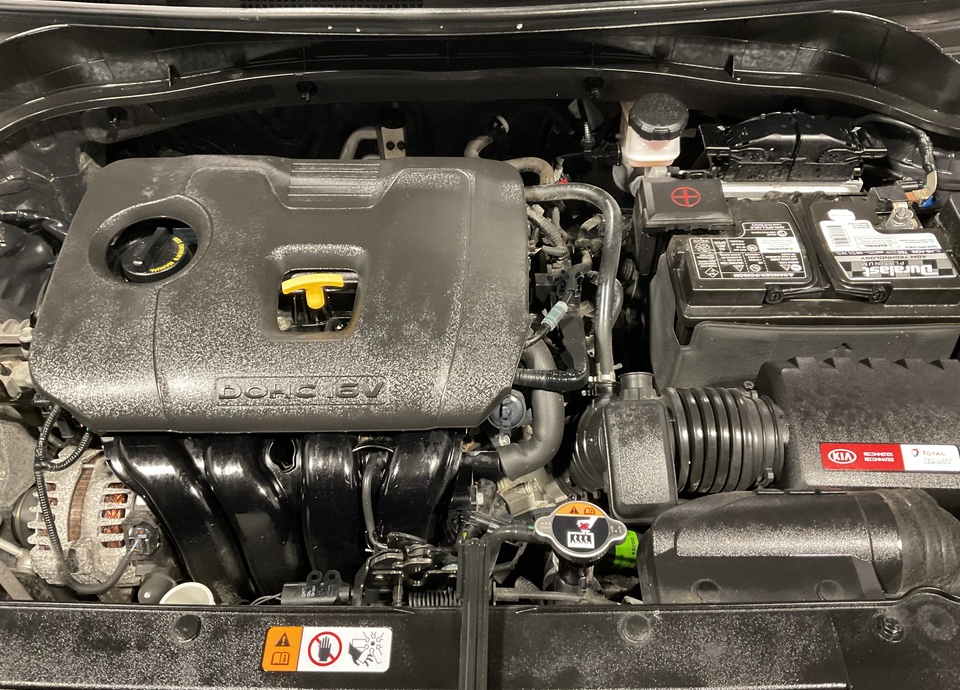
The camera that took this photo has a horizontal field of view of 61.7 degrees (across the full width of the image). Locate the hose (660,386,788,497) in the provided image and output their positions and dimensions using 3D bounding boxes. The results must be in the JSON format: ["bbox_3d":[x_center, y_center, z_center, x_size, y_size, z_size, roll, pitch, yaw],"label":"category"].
[{"bbox_3d":[0.203,0.081,0.682,0.092,0.090,0.089,0,49,0],"label":"hose"}]

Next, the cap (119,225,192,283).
[{"bbox_3d":[-0.325,-0.087,0.805,0.064,0.030,0.064,0,49,0],"label":"cap"}]

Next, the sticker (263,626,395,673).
[{"bbox_3d":[-0.106,0.211,0.558,0.087,0.001,0.031,0,52,0],"label":"sticker"}]

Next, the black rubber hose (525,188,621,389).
[{"bbox_3d":[0.097,-0.069,0.800,0.094,0.065,0.245,0,49,0],"label":"black rubber hose"}]

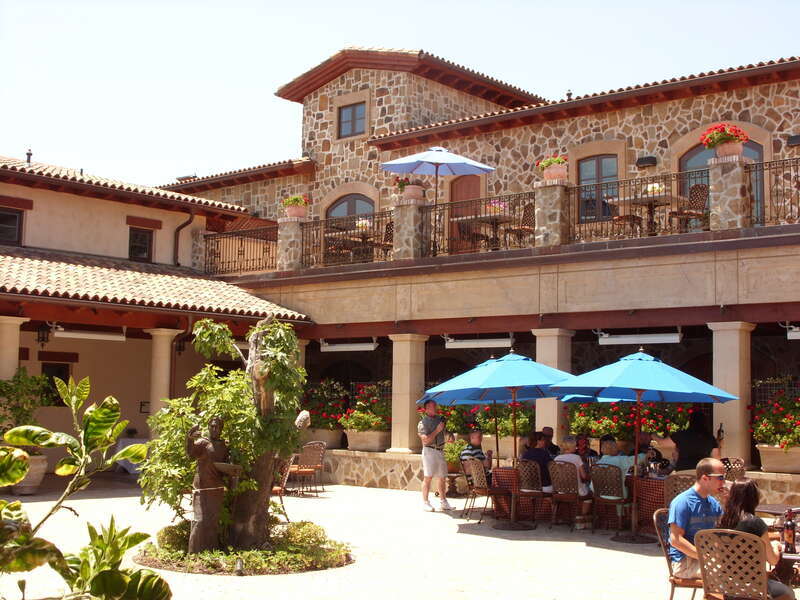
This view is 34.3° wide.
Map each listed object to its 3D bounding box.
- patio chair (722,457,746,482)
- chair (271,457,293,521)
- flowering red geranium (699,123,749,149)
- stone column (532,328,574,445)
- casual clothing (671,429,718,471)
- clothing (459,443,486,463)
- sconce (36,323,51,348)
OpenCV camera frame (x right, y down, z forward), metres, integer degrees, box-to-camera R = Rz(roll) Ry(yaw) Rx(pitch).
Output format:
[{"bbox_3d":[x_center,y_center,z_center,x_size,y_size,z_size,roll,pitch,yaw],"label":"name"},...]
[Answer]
[{"bbox_3d":[4.883,2.859,19.442,0.500,0.950,0.600,-4,-6,45],"label":"patio chair"},{"bbox_3d":[-1.784,2.687,18.400,0.620,0.940,0.520,2,-5,-10],"label":"chair"},{"bbox_3d":[5.216,-2.643,21.017,0.760,0.420,0.700,1,-5,0],"label":"flowering red geranium"},{"bbox_3d":[2.747,1.700,23.093,0.560,2.340,0.560,-4,-6,45],"label":"stone column"},{"bbox_3d":[4.096,2.121,18.000,0.580,0.620,0.350,2,-5,-18],"label":"casual clothing"},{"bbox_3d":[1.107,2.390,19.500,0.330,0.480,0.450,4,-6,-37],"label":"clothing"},{"bbox_3d":[-7.382,0.733,26.800,0.280,0.540,0.280,-4,-6,43],"label":"sconce"}]

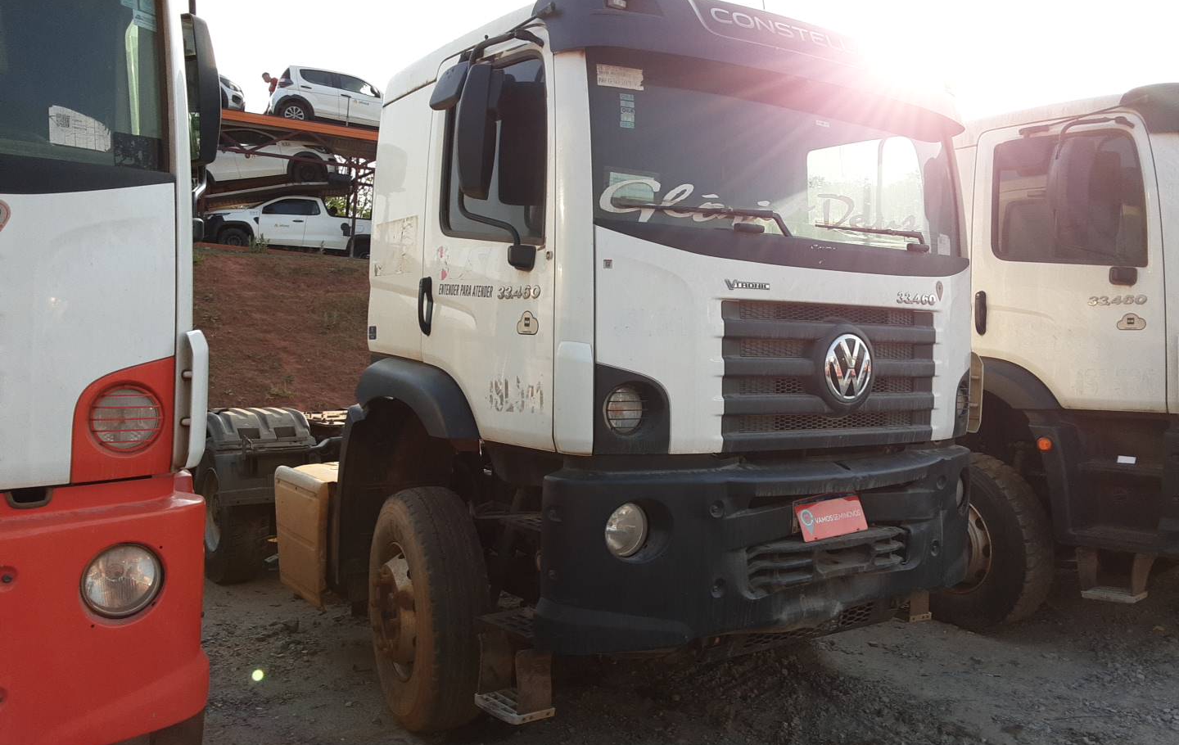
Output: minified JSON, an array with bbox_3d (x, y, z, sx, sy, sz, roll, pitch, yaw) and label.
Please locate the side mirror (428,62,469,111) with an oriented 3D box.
[{"bbox_3d":[-0.548,-1.117,3.720,0.150,0.185,0.090,1,1,21],"label":"side mirror"}]

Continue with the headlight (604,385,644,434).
[{"bbox_3d":[0.114,0.139,3.399,0.168,0.170,0.090,0,1,-33],"label":"headlight"}]

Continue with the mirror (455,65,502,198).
[{"bbox_3d":[-0.422,-0.909,3.600,0.135,0.475,0.200,1,1,6],"label":"mirror"}]

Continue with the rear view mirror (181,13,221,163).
[{"bbox_3d":[-1.277,-0.926,3.130,0.110,0.475,0.190,0,1,-34],"label":"rear view mirror"}]

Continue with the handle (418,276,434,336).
[{"bbox_3d":[-0.722,-0.291,4.230,0.055,0.255,0.065,0,1,-33],"label":"handle"}]

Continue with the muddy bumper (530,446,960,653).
[{"bbox_3d":[0.918,0.690,3.928,2.410,0.665,0.420,0,1,-33],"label":"muddy bumper"}]

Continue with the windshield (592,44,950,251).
[{"bbox_3d":[0.926,-0.805,3.905,2.100,0.720,0.360,0,1,-33],"label":"windshield"}]

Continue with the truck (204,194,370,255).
[{"bbox_3d":[-6.415,-3.107,20.833,4.470,1.560,1.730,0,1,-33],"label":"truck"}]

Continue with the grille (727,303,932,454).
[{"bbox_3d":[0.994,0.016,3.804,1.190,0.555,0.110,0,1,-33],"label":"grille"}]

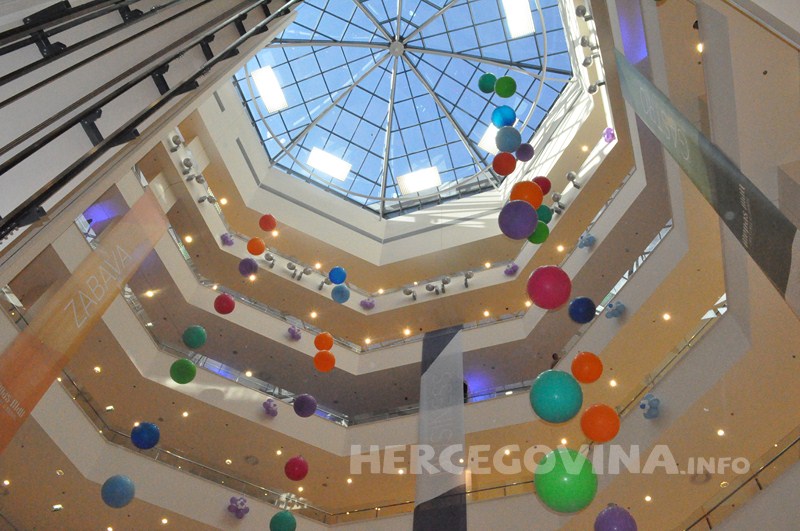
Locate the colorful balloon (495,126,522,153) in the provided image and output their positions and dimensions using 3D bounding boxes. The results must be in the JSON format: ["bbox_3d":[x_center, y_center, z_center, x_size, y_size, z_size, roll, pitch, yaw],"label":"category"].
[{"bbox_3d":[3.260,-3.754,17.920,0.778,0.809,0.778,2,-56,3],"label":"colorful balloon"}]

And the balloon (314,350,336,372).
[{"bbox_3d":[-2.830,3.632,22.640,0.812,0.845,0.812,2,-56,3],"label":"balloon"}]

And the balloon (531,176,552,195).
[{"bbox_3d":[5.615,-3.157,23.732,0.733,0.733,0.733,2,-57,3],"label":"balloon"}]

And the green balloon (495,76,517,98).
[{"bbox_3d":[3.728,-6.280,21.101,0.740,0.740,0.740,2,-57,3],"label":"green balloon"}]

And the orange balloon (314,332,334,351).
[{"bbox_3d":[-2.932,2.952,23.107,0.734,0.734,0.734,2,-57,3],"label":"orange balloon"}]

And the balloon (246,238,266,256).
[{"bbox_3d":[-5.962,-0.786,24.870,0.739,0.739,0.739,2,-57,3],"label":"balloon"}]

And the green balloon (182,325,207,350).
[{"bbox_3d":[-6.641,2.313,19.398,0.748,0.748,0.748,2,-57,3],"label":"green balloon"}]

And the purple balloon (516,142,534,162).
[{"bbox_3d":[5.362,-4.841,25.700,0.747,0.747,0.747,2,-57,3],"label":"purple balloon"}]

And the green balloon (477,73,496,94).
[{"bbox_3d":[3.502,-7.242,23.840,0.764,0.795,0.764,2,-56,3],"label":"green balloon"}]

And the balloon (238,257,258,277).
[{"bbox_3d":[-6.332,0.096,25.040,0.790,0.822,0.790,2,-56,3],"label":"balloon"}]

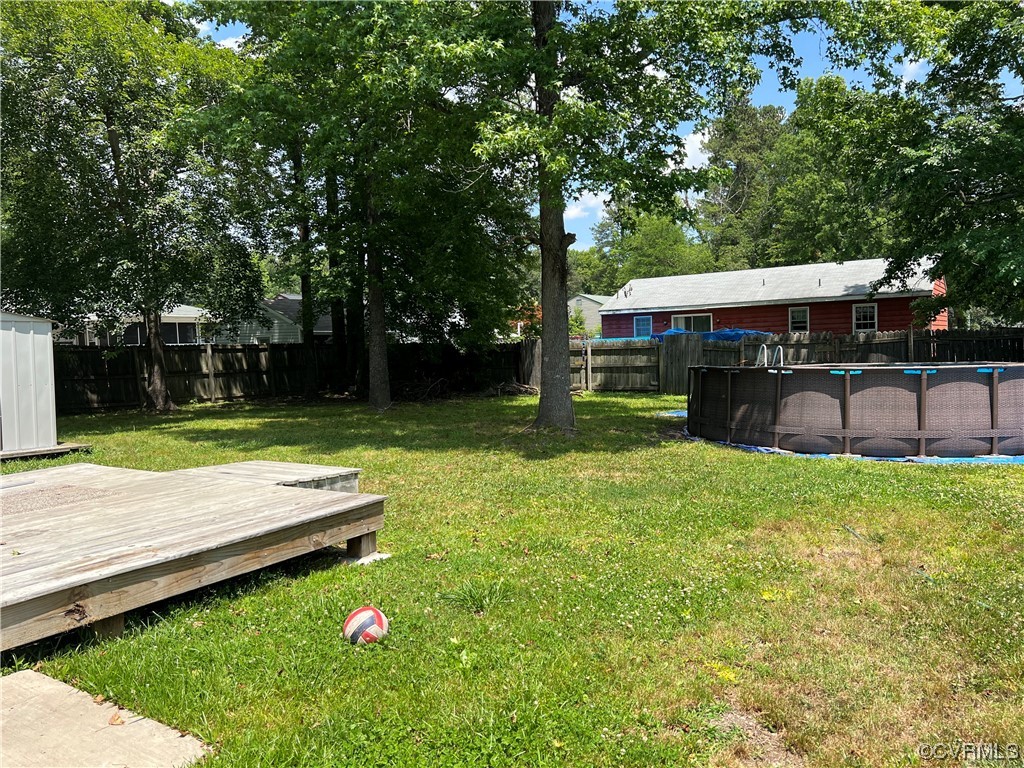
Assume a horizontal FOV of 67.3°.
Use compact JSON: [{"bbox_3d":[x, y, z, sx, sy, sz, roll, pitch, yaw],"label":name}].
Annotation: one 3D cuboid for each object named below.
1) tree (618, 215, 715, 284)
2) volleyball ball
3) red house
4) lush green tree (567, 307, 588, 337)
[{"bbox_3d":[10.752,-6.235,53.161,6.600,10.897,6.600,-1,2,0],"label":"tree"},{"bbox_3d":[-0.677,1.145,3.580,0.210,0.210,0.210,-1,2,0],"label":"volleyball ball"},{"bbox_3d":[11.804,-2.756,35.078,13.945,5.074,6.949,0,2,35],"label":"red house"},{"bbox_3d":[3.443,-2.143,40.056,1.350,3.777,1.350,-1,2,0],"label":"lush green tree"}]

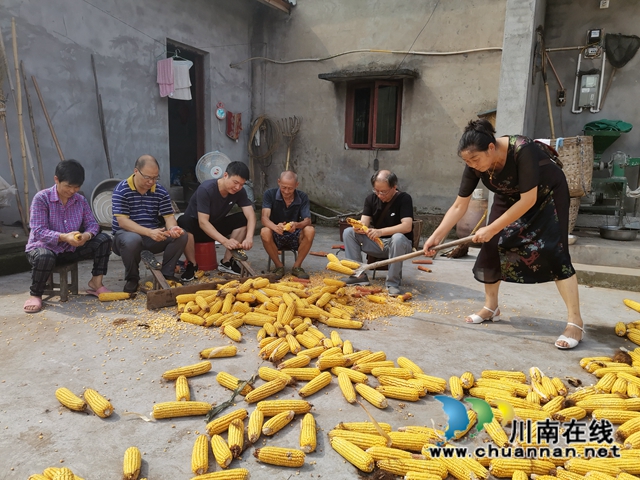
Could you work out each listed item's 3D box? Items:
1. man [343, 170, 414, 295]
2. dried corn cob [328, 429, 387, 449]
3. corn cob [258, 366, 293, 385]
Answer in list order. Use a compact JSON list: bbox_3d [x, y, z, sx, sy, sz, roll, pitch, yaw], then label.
[{"bbox_3d":[0.502,-0.100,3.908,0.520,0.945,0.690,6,11,24],"label":"man"},{"bbox_3d":[0.141,0.716,1.727,0.219,0.049,0.049,4,11,11],"label":"dried corn cob"},{"bbox_3d":[-0.199,0.607,2.147,0.163,0.054,0.054,6,12,25],"label":"corn cob"}]

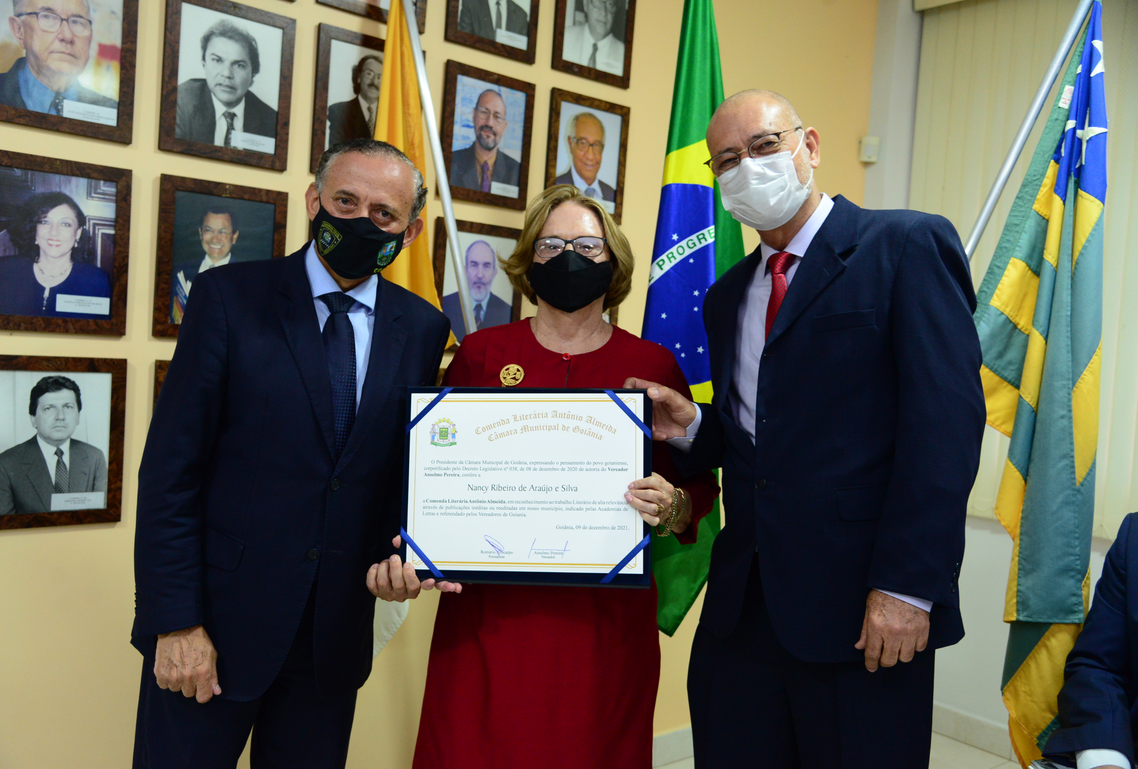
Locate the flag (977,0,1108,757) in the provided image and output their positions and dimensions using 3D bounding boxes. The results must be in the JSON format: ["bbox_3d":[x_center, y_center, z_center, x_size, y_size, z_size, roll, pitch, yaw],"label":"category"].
[{"bbox_3d":[0.951,-0.001,2.080,0.290,1.530,0.250,4,2,12],"label":"flag"}]

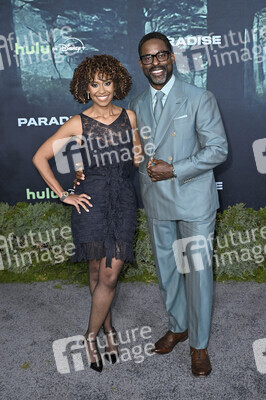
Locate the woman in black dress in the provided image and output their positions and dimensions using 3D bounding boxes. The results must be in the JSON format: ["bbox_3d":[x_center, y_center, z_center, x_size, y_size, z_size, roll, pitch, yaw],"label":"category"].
[{"bbox_3d":[-0.255,0.084,2.531,0.690,1.750,0.420,-4,8,-14],"label":"woman in black dress"}]

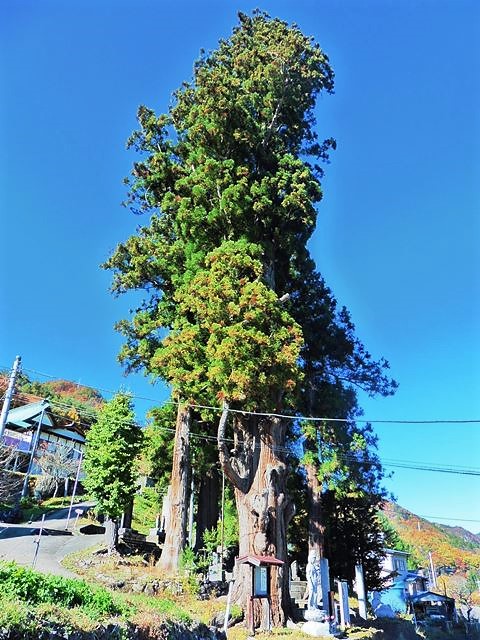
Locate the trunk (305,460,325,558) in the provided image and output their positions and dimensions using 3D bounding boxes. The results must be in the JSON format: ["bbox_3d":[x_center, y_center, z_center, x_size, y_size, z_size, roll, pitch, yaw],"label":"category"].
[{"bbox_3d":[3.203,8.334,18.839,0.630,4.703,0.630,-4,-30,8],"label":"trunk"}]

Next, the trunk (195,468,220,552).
[{"bbox_3d":[-1.570,9.292,21.744,1.013,3.892,1.013,2,-30,-3],"label":"trunk"}]

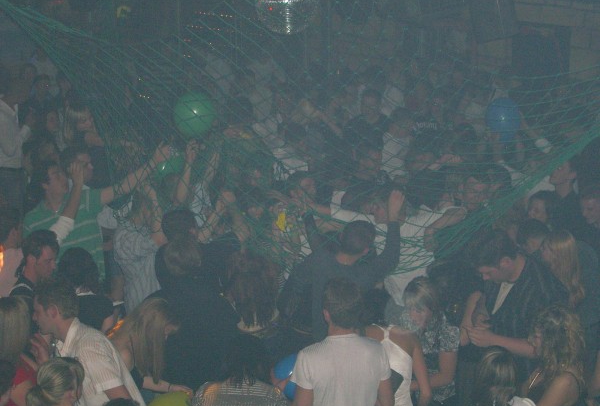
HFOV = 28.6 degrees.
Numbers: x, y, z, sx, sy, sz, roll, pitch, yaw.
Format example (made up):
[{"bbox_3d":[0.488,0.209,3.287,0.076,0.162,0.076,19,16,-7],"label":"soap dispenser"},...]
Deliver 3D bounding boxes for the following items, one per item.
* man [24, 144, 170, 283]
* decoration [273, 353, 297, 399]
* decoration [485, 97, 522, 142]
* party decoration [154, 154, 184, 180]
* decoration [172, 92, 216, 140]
[{"bbox_3d":[-1.340,0.520,7.980,0.850,1.860,0.520,-6,14,-25],"label":"man"},{"bbox_3d":[-0.025,0.876,5.950,0.230,0.270,0.230,0,12,0],"label":"decoration"},{"bbox_3d":[1.537,-0.627,8.900,0.260,0.320,0.260,0,12,0],"label":"decoration"},{"bbox_3d":[-0.893,-0.238,8.000,0.250,0.260,0.250,0,12,0],"label":"party decoration"},{"bbox_3d":[-0.705,-0.584,7.850,0.270,0.305,0.270,0,12,0],"label":"decoration"}]

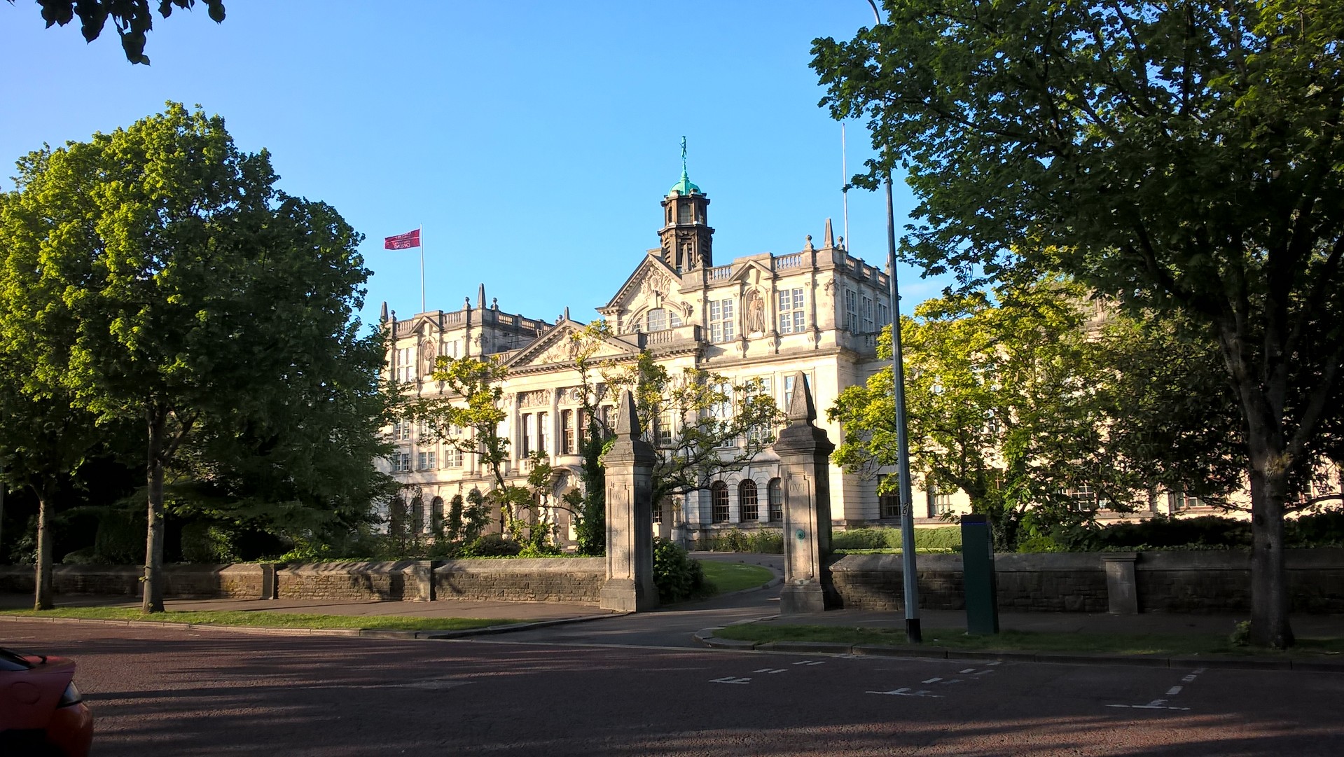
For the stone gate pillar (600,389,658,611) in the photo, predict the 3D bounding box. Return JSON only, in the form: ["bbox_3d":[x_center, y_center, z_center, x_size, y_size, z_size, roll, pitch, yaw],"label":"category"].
[{"bbox_3d":[-0.930,2.620,23.350,0.930,4.720,0.930,-6,-9,31],"label":"stone gate pillar"}]

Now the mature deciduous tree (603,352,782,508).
[{"bbox_3d":[0.489,2.469,28.436,5.000,6.350,4.800,-6,-9,31],"label":"mature deciduous tree"}]

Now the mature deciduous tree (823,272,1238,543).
[{"bbox_3d":[8.714,1.317,25.540,9.700,7.400,8.600,-6,-9,31],"label":"mature deciduous tree"}]

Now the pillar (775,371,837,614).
[{"bbox_3d":[2.657,2.208,21.098,0.930,4.720,0.930,-6,-9,31],"label":"pillar"}]

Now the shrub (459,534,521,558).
[{"bbox_3d":[-5.379,5.389,31.574,1.950,1.700,1.900,-6,-9,31],"label":"shrub"}]

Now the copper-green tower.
[{"bbox_3d":[1.319,-17.099,105.483,5.200,14.243,5.200,-6,-9,31],"label":"copper-green tower"}]

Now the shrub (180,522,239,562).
[{"bbox_3d":[-14.691,5.676,33.890,1.900,2.300,1.900,-6,-9,31],"label":"shrub"}]

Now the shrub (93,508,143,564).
[{"bbox_3d":[-18.697,5.865,36.100,1.900,2.750,1.900,-6,-9,31],"label":"shrub"}]

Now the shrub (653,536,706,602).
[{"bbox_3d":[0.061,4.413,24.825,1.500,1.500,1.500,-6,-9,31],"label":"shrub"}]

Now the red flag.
[{"bbox_3d":[-26.388,-13.602,104.576,3.550,1.850,0.500,1,-8,-14],"label":"red flag"}]

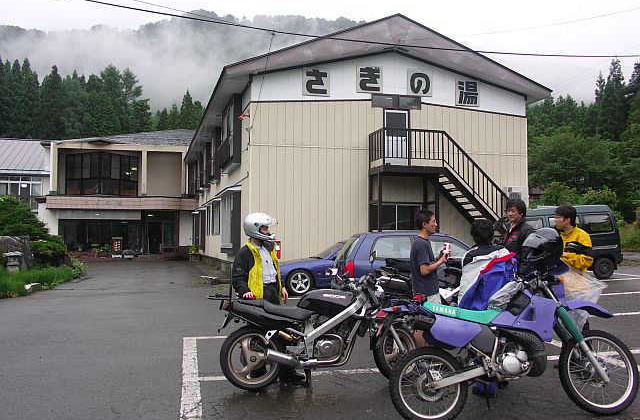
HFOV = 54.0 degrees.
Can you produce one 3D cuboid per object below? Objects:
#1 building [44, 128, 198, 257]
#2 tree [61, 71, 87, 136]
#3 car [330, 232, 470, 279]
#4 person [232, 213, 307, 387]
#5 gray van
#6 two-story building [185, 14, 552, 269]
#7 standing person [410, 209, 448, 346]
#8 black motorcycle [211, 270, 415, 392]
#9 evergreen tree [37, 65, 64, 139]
[{"bbox_3d":[-14.400,-1.050,46.500,10.600,8.900,10.000,0,-2,-15],"label":"building"},{"bbox_3d":[-31.200,-6.900,80.000,3.600,21.500,3.600,0,-2,0],"label":"tree"},{"bbox_3d":[2.300,1.230,13.500,3.850,1.440,1.630,-1,-2,-12],"label":"car"},{"bbox_3d":[-0.530,0.898,6.450,0.600,1.750,0.440,2,-3,-45],"label":"person"},{"bbox_3d":[6.050,0.835,16.600,3.350,1.900,1.420,-1,-2,-12],"label":"gray van"},{"bbox_3d":[-0.500,-1.750,34.000,12.200,9.300,25.000,0,-2,-15],"label":"two-story building"},{"bbox_3d":[1.140,0.856,6.550,0.420,1.740,0.500,0,-2,6],"label":"standing person"},{"bbox_3d":[-0.030,1.170,6.300,2.080,1.140,0.740,-1,-2,-7],"label":"black motorcycle"},{"bbox_3d":[-34.400,-7.300,80.000,3.600,22.500,3.600,0,-2,0],"label":"evergreen tree"}]

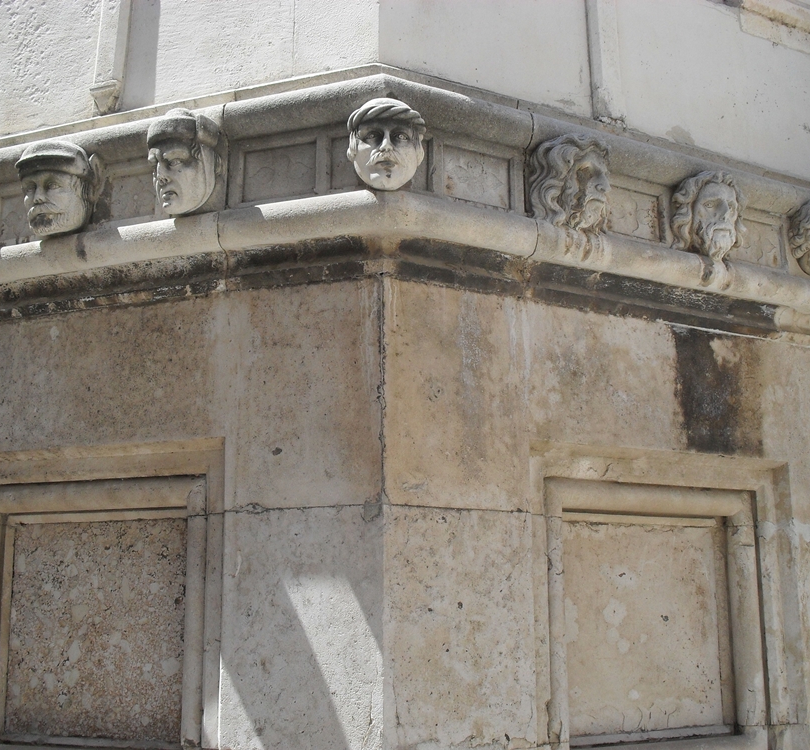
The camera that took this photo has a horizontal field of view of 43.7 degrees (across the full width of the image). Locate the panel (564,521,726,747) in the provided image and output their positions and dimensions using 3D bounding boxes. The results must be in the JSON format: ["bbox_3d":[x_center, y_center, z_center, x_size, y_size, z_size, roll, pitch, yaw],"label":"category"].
[{"bbox_3d":[0.881,0.928,3.746,0.733,0.740,0.060,6,-13,-28],"label":"panel"}]

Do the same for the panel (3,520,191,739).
[{"bbox_3d":[-1.129,0.918,3.691,0.791,0.763,0.060,-5,-13,23],"label":"panel"}]

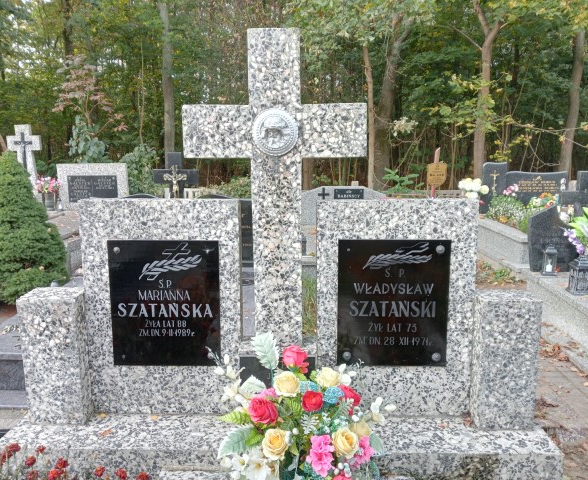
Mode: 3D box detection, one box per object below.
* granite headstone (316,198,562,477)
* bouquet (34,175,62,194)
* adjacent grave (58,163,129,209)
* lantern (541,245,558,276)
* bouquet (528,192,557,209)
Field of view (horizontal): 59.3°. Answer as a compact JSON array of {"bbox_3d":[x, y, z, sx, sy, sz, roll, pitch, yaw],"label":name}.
[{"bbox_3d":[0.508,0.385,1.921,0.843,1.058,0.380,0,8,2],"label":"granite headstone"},{"bbox_3d":[-3.469,-0.784,7.300,0.320,0.280,0.280,0,8,0],"label":"bouquet"},{"bbox_3d":[-2.877,-0.767,7.469,0.985,0.675,0.150,-1,8,-4],"label":"adjacent grave"},{"bbox_3d":[2.323,0.179,4.673,0.110,0.270,0.110,1,8,6],"label":"lantern"},{"bbox_3d":[4.145,-0.641,8.600,0.460,0.310,0.340,1,8,6],"label":"bouquet"}]

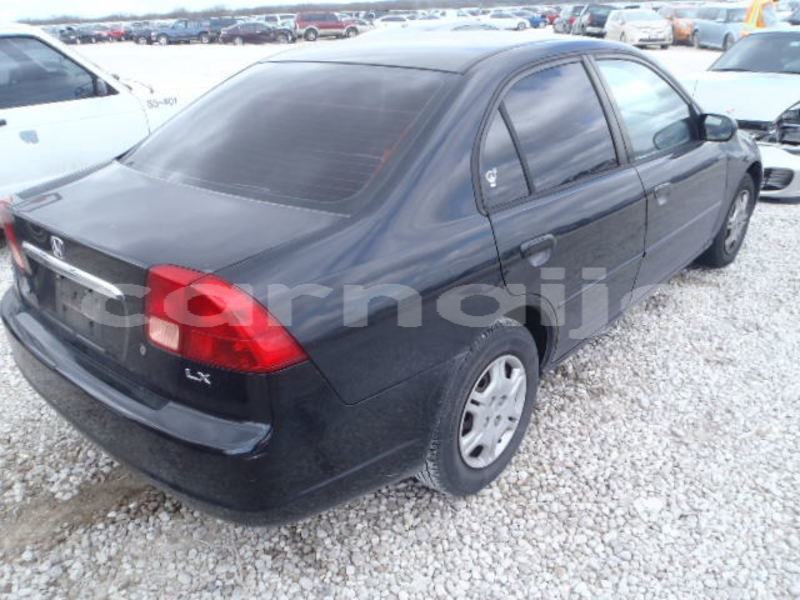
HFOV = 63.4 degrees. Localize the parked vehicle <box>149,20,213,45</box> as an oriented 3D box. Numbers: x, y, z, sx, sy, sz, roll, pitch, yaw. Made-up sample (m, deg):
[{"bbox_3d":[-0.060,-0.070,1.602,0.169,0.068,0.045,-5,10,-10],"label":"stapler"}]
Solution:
[{"bbox_3d":[-14.789,-18.257,44.000,4.300,1.620,1.720,-11,26,-20],"label":"parked vehicle"}]

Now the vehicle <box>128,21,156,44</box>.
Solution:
[{"bbox_3d":[-18.977,-20.658,50.043,4.500,1.580,1.800,-11,26,-20],"label":"vehicle"}]

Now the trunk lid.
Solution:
[{"bbox_3d":[-0.744,-0.108,1.915,1.330,0.430,0.510,18,30,37],"label":"trunk lid"}]

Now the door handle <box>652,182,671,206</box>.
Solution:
[{"bbox_3d":[1.122,-0.452,2.773,0.045,0.075,0.160,19,31,38],"label":"door handle"}]

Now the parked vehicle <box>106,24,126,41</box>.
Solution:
[{"bbox_3d":[-27.267,-25.635,62.141,1.750,1.460,4.400,-1,24,3],"label":"parked vehicle"}]

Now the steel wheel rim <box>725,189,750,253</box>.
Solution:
[{"bbox_3d":[2.007,-0.484,3.949,0.140,0.385,0.385,19,31,39],"label":"steel wheel rim"}]

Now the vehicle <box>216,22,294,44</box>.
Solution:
[{"bbox_3d":[-9.416,-17.590,42.608,4.700,1.410,1.800,-7,24,-11],"label":"vehicle"}]

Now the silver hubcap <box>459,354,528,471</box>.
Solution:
[{"bbox_3d":[0.277,0.357,2.173,0.130,0.390,0.390,18,31,38],"label":"silver hubcap"}]

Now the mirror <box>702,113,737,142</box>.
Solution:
[{"bbox_3d":[1.447,-0.784,2.956,0.175,0.130,0.110,18,31,38],"label":"mirror"}]

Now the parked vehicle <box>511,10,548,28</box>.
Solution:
[{"bbox_3d":[11.152,-24.874,57.503,4.400,1.460,1.770,7,26,20],"label":"parked vehicle"}]

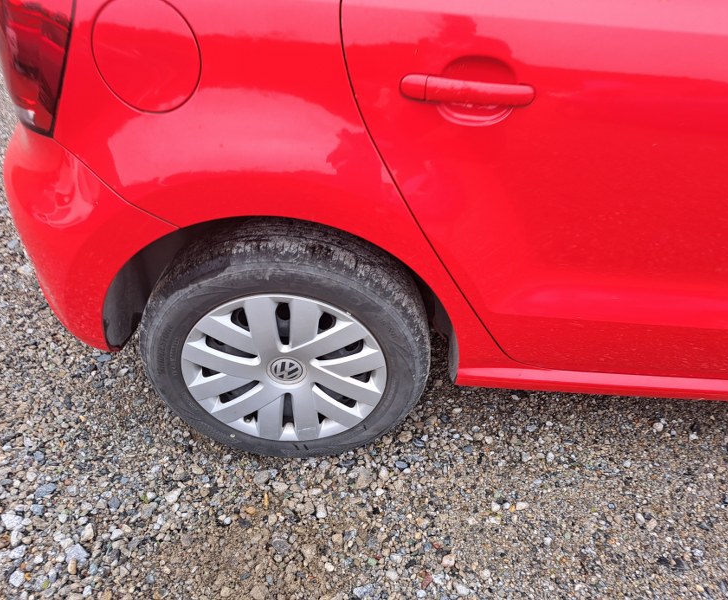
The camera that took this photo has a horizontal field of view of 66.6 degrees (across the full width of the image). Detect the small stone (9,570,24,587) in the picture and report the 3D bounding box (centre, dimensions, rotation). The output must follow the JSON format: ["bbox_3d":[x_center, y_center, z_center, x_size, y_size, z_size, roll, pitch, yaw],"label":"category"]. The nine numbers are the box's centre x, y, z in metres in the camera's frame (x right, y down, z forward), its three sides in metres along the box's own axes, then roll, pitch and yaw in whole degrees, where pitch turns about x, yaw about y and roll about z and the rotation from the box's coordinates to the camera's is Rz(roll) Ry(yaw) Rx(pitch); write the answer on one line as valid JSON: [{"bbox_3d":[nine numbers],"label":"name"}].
[{"bbox_3d":[-0.651,0.523,1.041,0.027,0.021,0.023,15,40,13],"label":"small stone"}]

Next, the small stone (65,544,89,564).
[{"bbox_3d":[-0.552,0.490,1.067,0.042,0.023,0.031,2,38,-4],"label":"small stone"}]

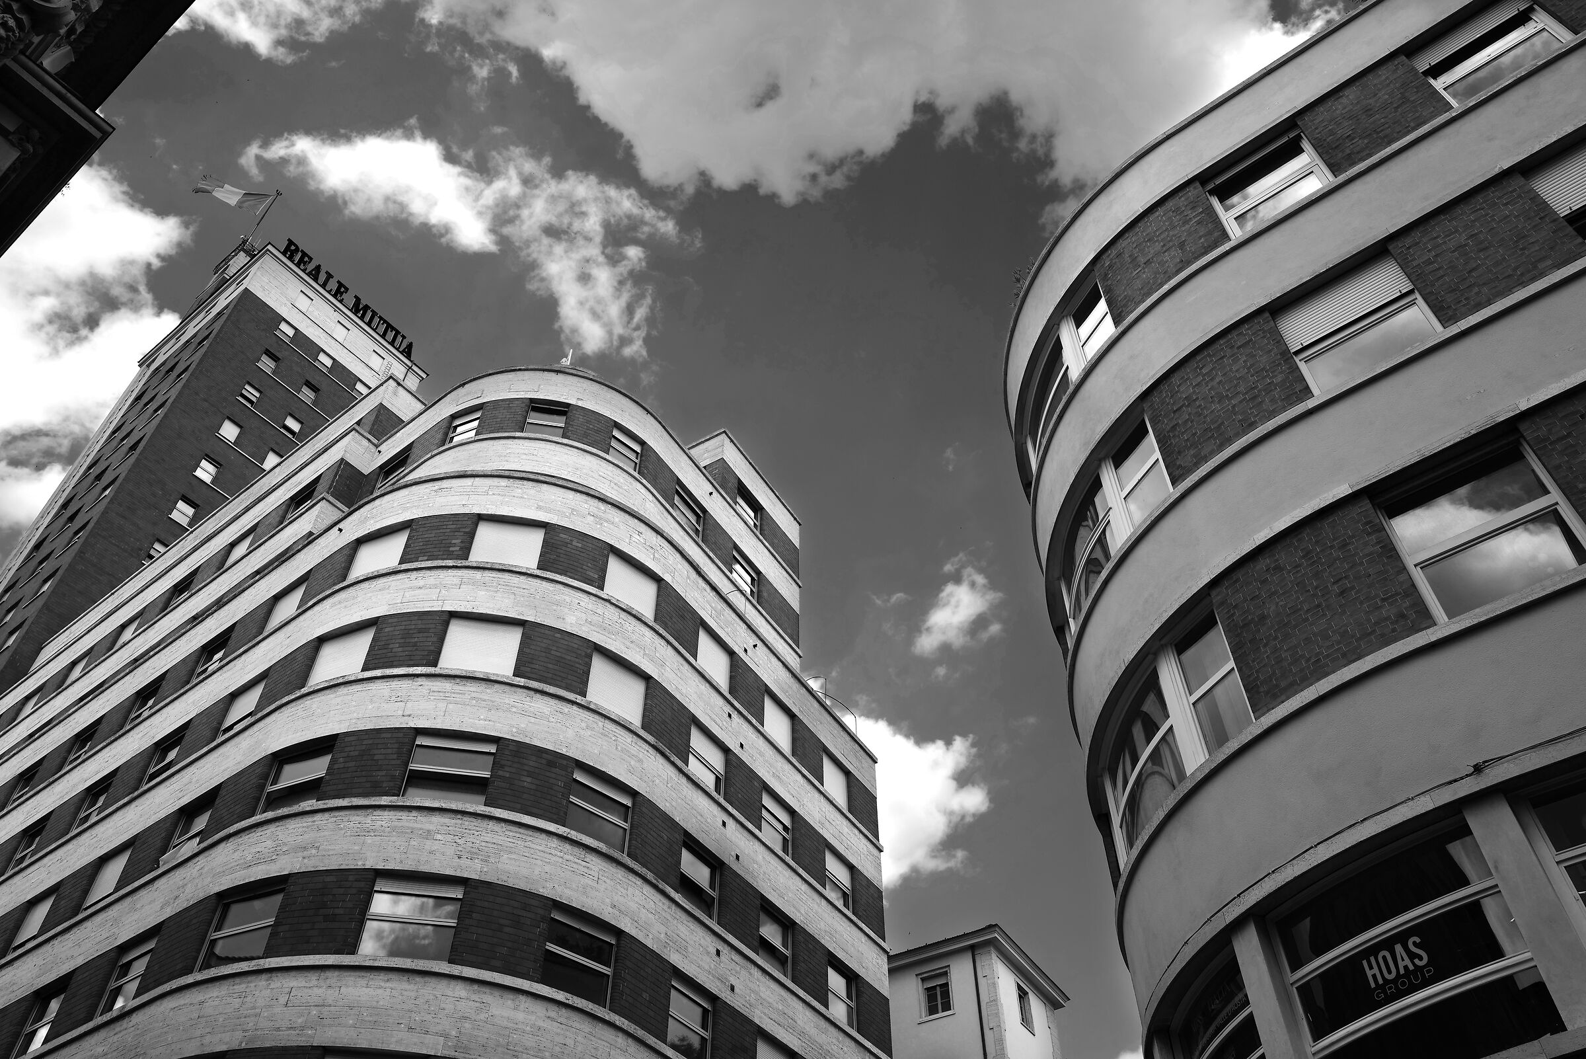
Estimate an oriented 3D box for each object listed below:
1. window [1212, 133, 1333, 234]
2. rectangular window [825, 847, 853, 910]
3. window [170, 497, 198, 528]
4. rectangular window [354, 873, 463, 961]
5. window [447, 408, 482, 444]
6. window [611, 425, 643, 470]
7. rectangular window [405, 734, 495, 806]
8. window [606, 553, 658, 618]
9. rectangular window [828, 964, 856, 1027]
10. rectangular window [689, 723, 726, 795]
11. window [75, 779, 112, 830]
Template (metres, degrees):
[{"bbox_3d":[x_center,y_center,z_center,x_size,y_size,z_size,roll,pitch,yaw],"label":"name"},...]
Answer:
[{"bbox_3d":[6.413,-4.540,16.558,1.462,1.518,0.150,-30,-54,24],"label":"window"},{"bbox_3d":[1.238,10.166,35.505,0.180,1.579,1.503,-26,-53,22],"label":"rectangular window"},{"bbox_3d":[-32.517,-0.894,65.908,0.150,1.645,0.997,-31,-55,25],"label":"window"},{"bbox_3d":[-7.385,7.576,24.025,1.768,1.645,0.150,7,-48,-7],"label":"rectangular window"},{"bbox_3d":[-9.974,-3.016,37.664,1.163,1.462,0.180,-18,-50,16],"label":"window"},{"bbox_3d":[-5.204,-2.403,38.193,1.181,1.462,0.180,35,-56,-27],"label":"window"},{"bbox_3d":[-7.373,5.224,26.614,1.768,1.645,0.150,7,-48,-7],"label":"rectangular window"},{"bbox_3d":[-4.280,1.596,32.389,1.699,1.579,0.180,35,-57,-28],"label":"window"},{"bbox_3d":[1.223,12.508,32.927,0.180,1.579,1.503,-26,-53,22],"label":"rectangular window"},{"bbox_3d":[-2.272,5.961,31.704,0.180,1.579,1.581,-25,-52,21],"label":"rectangular window"},{"bbox_3d":[-18.762,7.502,33.201,1.524,1.579,0.180,-29,-54,24],"label":"window"}]

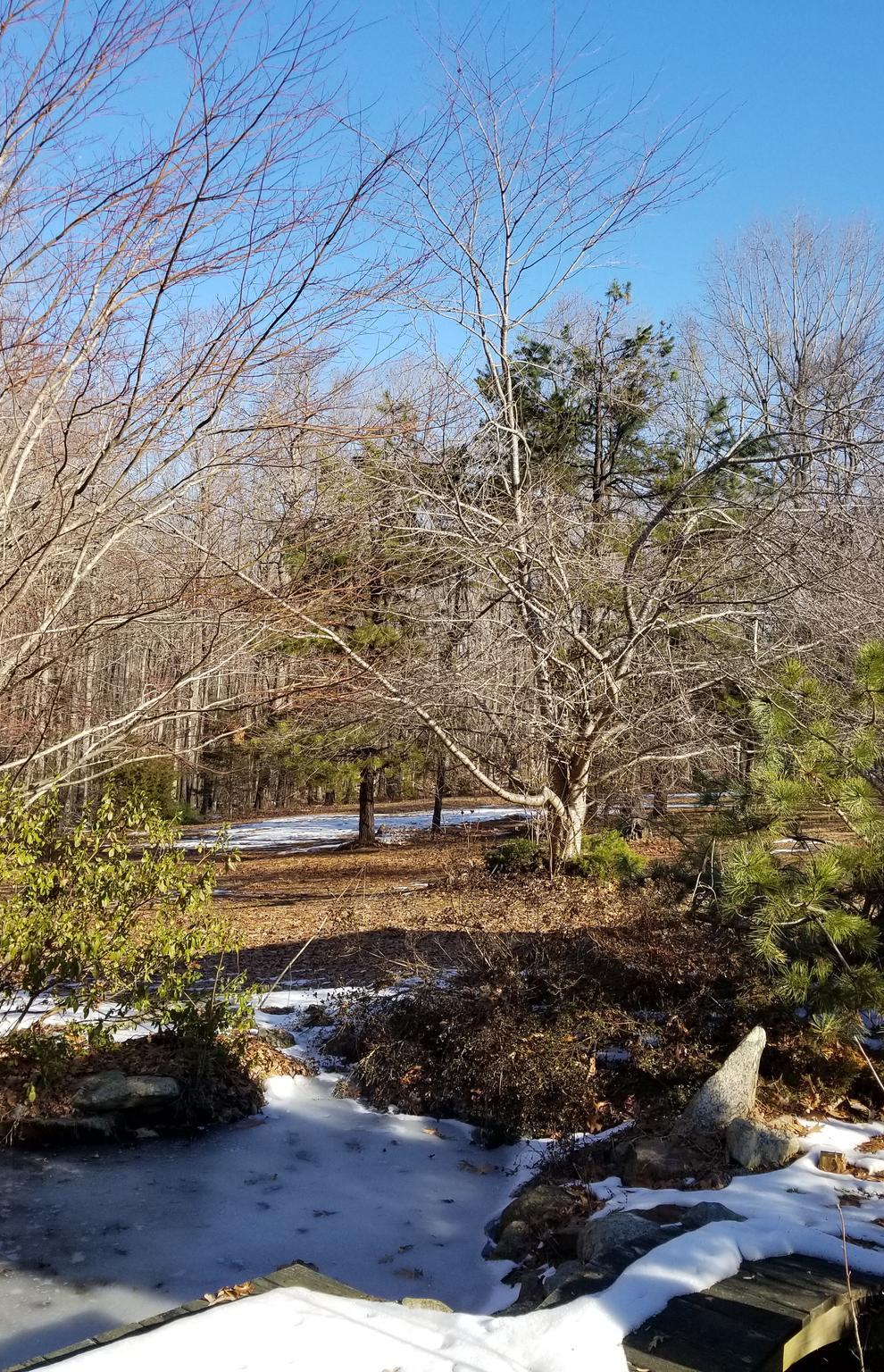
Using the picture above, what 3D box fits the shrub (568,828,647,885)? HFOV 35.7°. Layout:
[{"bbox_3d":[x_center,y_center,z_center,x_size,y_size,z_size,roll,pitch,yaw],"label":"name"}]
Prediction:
[{"bbox_3d":[1.834,1.889,15.200,0.870,0.570,0.820,0,-1,0],"label":"shrub"}]

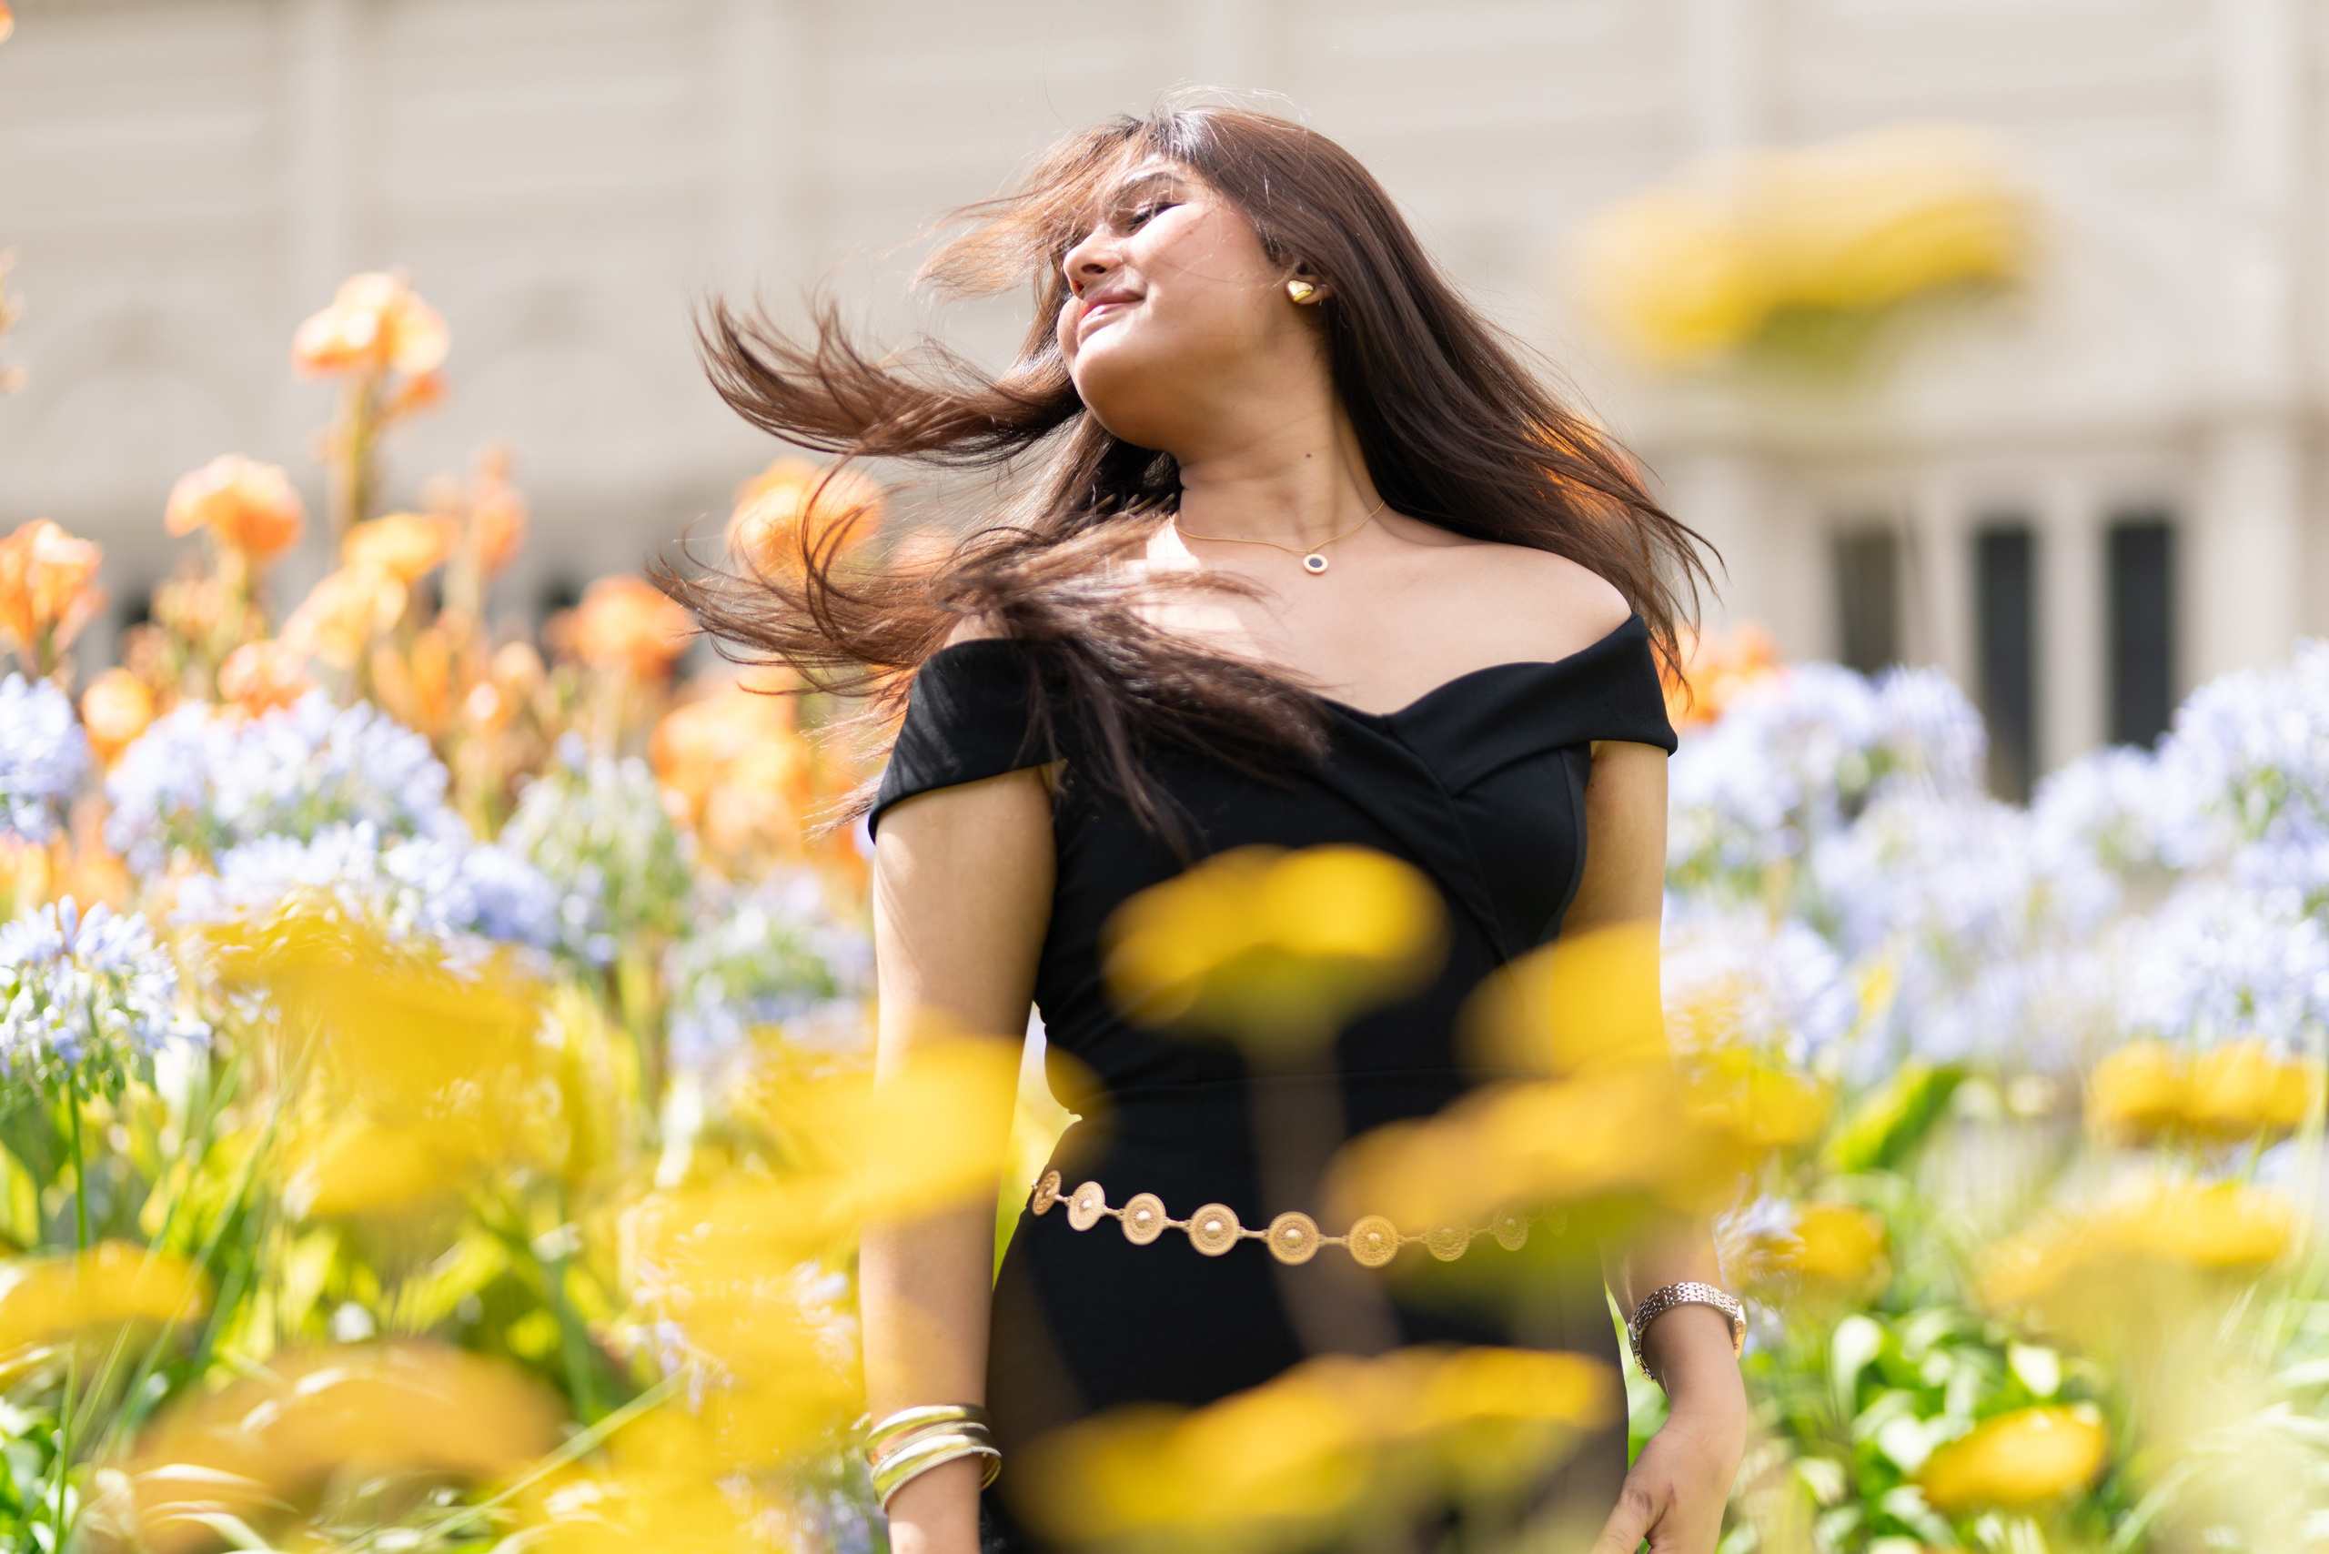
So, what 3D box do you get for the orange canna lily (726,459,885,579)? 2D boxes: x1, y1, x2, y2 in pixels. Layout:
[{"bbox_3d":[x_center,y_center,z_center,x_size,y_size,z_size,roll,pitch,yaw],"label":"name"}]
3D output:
[{"bbox_3d":[-0.327,-0.234,5.000,0.141,0.105,0.120,0,-6,-4],"label":"orange canna lily"}]

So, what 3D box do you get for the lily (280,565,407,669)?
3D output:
[{"bbox_3d":[-0.731,-0.143,4.900,0.108,0.089,0.100,1,-6,-9],"label":"lily"}]

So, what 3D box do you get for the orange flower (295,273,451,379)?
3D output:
[{"bbox_3d":[-0.707,-0.403,4.900,0.137,0.093,0.120,1,-6,-8],"label":"orange flower"}]

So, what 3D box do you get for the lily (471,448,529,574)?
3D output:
[{"bbox_3d":[-0.629,-0.251,5.200,0.053,0.117,0.060,1,-6,-7],"label":"lily"}]

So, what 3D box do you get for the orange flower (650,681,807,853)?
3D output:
[{"bbox_3d":[-0.384,-0.009,4.850,0.134,0.145,0.130,0,-6,-5],"label":"orange flower"}]

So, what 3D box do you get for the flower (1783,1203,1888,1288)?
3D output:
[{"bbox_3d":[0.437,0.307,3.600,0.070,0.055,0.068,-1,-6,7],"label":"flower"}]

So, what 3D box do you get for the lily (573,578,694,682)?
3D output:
[{"bbox_3d":[-0.502,-0.140,5.200,0.112,0.096,0.100,1,-6,-6],"label":"lily"}]

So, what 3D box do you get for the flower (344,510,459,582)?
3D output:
[{"bbox_3d":[-0.694,-0.209,5.000,0.103,0.064,0.095,1,-6,-8],"label":"flower"}]

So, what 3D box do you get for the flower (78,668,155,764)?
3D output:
[{"bbox_3d":[-0.915,-0.052,4.800,0.065,0.085,0.070,1,-6,-11],"label":"flower"}]

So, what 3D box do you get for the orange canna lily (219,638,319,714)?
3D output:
[{"bbox_3d":[-0.800,-0.088,4.900,0.085,0.069,0.080,1,-6,-9],"label":"orange canna lily"}]

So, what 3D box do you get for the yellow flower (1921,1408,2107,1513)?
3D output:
[{"bbox_3d":[0.424,0.341,2.750,0.092,0.051,0.080,-1,-6,9],"label":"yellow flower"}]

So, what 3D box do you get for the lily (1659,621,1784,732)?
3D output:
[{"bbox_3d":[0.509,-0.095,5.100,0.119,0.099,0.100,-1,-6,6],"label":"lily"}]

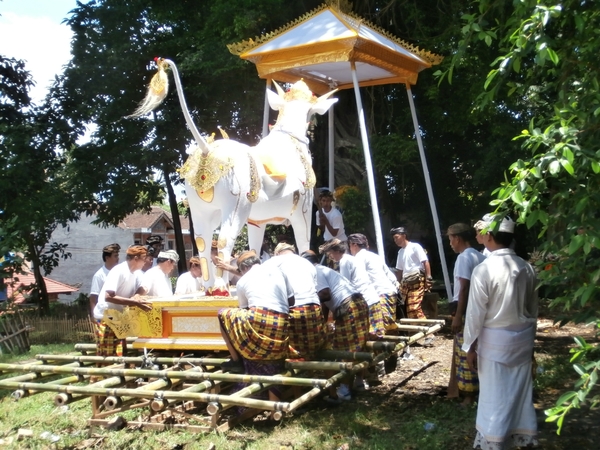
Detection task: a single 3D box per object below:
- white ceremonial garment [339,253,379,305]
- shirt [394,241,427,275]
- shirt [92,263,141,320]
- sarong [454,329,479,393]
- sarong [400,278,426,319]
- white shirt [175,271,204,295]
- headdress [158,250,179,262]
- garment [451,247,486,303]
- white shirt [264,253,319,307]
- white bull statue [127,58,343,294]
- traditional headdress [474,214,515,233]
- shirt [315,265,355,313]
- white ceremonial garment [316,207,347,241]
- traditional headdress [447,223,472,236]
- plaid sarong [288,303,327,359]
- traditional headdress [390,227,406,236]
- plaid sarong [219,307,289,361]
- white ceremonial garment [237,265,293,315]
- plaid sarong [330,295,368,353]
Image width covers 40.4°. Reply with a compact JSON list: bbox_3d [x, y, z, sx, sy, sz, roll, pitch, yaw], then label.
[{"bbox_3d":[0.653,0.609,9.100,0.270,0.600,0.420,-32,-17,27],"label":"white ceremonial garment"},{"bbox_3d":[1.547,0.451,11.300,0.460,0.490,0.330,-1,-2,41],"label":"shirt"},{"bbox_3d":[-1.927,0.695,8.650,0.460,0.630,0.480,0,-2,12],"label":"shirt"},{"bbox_3d":[1.597,1.174,7.500,0.360,0.740,0.420,-1,-2,42],"label":"sarong"},{"bbox_3d":[1.574,1.033,11.300,0.400,0.620,0.360,-1,-2,45],"label":"sarong"},{"bbox_3d":[-1.332,0.816,10.000,0.380,0.520,0.450,0,-2,12],"label":"white shirt"},{"bbox_3d":[-1.453,0.348,9.000,0.220,0.130,0.190,16,-6,-17],"label":"headdress"},{"bbox_3d":[1.588,0.465,7.500,0.290,0.560,0.440,-1,-2,42],"label":"garment"},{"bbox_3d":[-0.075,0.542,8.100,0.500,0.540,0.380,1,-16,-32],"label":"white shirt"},{"bbox_3d":[-0.639,-0.564,8.750,0.950,2.500,3.100,0,-1,22],"label":"white bull statue"},{"bbox_3d":[1.382,-0.011,5.700,0.200,0.145,0.230,1,-2,-38],"label":"traditional headdress"},{"bbox_3d":[0.360,0.663,8.500,0.280,0.520,0.420,-40,-20,25],"label":"shirt"},{"bbox_3d":[0.425,-0.007,11.000,0.430,0.500,0.290,-1,-2,23],"label":"white ceremonial garment"},{"bbox_3d":[1.468,0.041,7.500,0.230,0.130,0.190,0,-2,15],"label":"traditional headdress"},{"bbox_3d":[0.044,1.023,7.900,0.440,0.560,0.420,1,-2,-30],"label":"plaid sarong"},{"bbox_3d":[1.318,0.087,10.900,0.210,0.125,0.180,-6,3,-37],"label":"traditional headdress"},{"bbox_3d":[-0.410,0.970,7.350,0.500,0.520,0.420,-1,-2,41],"label":"plaid sarong"},{"bbox_3d":[-0.315,0.590,7.450,0.500,0.520,0.300,0,-36,-27],"label":"white ceremonial garment"},{"bbox_3d":[0.513,1.032,8.450,0.360,0.660,0.360,-6,-4,32],"label":"plaid sarong"}]

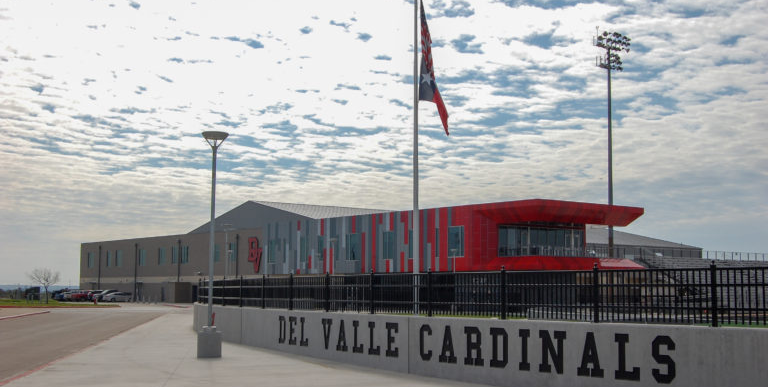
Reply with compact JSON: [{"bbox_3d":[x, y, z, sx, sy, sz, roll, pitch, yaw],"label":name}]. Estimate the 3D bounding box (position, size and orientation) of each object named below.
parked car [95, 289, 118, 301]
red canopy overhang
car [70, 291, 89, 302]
[{"bbox_3d":[-41.755,15.607,149.178,4.600,1.700,1.850,5,-7,-40],"label":"parked car"},{"bbox_3d":[17.663,2.305,97.511,16.200,1.900,8.000,5,-7,-40],"label":"red canopy overhang"},{"bbox_3d":[-47.444,16.367,156.135,4.800,1.750,1.900,5,-7,-40],"label":"car"}]

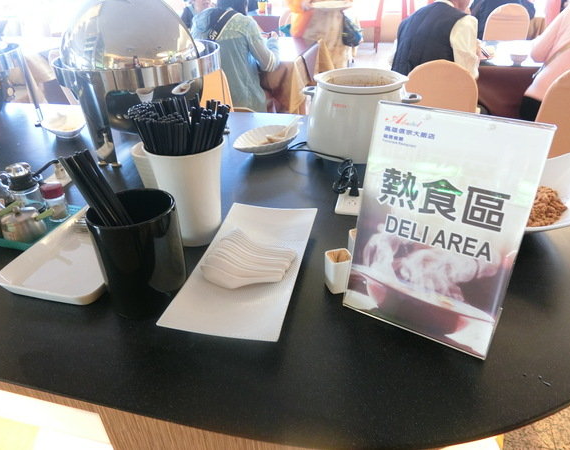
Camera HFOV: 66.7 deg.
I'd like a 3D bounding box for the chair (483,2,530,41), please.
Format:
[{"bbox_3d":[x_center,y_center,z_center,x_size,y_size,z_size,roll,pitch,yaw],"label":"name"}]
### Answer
[{"bbox_3d":[2.222,-1.885,4.658,0.450,0.930,0.550,5,32,12],"label":"chair"}]

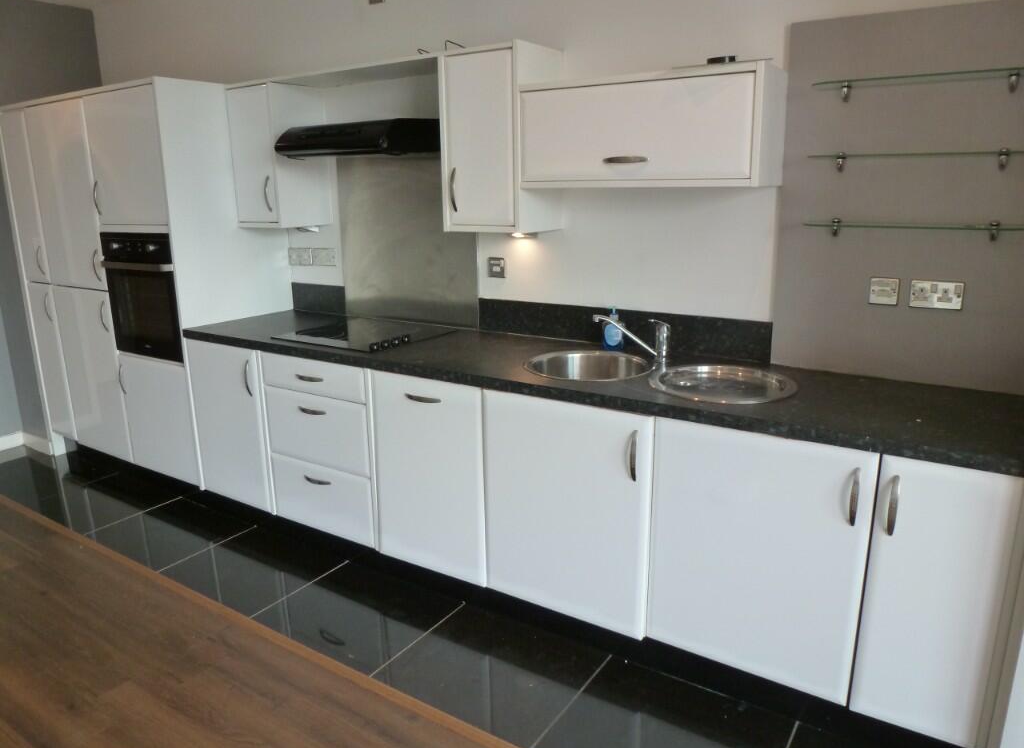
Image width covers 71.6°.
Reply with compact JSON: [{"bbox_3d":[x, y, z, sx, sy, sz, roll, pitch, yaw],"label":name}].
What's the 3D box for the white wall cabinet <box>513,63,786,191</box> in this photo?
[{"bbox_3d":[0.446,-0.786,2.341,0.806,0.335,0.295,8,16,32],"label":"white wall cabinet"}]

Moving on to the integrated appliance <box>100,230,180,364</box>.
[{"bbox_3d":[-1.625,-0.428,3.564,0.592,0.591,0.550,8,17,32],"label":"integrated appliance"}]

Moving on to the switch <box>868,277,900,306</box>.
[{"bbox_3d":[1.169,-0.258,2.206,0.084,0.085,0.012,8,17,32],"label":"switch"}]

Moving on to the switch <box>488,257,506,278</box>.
[{"bbox_3d":[-0.065,-0.448,2.992,0.085,0.085,0.012,8,17,32],"label":"switch"}]

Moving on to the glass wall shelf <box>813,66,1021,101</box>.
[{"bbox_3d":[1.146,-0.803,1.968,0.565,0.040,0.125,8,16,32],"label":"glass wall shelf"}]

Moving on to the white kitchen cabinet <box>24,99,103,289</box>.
[{"bbox_3d":[-2.042,-0.924,3.717,0.570,0.890,0.575,8,16,32],"label":"white kitchen cabinet"}]

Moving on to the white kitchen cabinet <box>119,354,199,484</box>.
[{"bbox_3d":[-1.557,0.153,3.663,0.565,0.575,0.575,8,16,32],"label":"white kitchen cabinet"}]

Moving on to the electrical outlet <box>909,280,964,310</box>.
[{"bbox_3d":[1.294,-0.238,2.128,0.143,0.084,0.012,8,17,32],"label":"electrical outlet"}]

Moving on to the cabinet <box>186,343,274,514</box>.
[{"bbox_3d":[-1.099,0.171,3.365,0.495,0.715,0.575,8,16,32],"label":"cabinet"}]

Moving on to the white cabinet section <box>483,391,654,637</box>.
[{"bbox_3d":[0.312,0.374,2.482,0.593,0.715,0.575,8,16,32],"label":"white cabinet section"}]

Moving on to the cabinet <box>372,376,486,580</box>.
[{"bbox_3d":[-0.147,0.313,2.798,0.499,0.730,0.580,8,17,32],"label":"cabinet"}]

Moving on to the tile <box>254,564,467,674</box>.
[{"bbox_3d":[-0.574,0.888,2.634,0.610,0.010,0.503,8,17,32],"label":"tile"}]

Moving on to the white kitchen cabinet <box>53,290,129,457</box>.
[{"bbox_3d":[-2.112,-0.069,4.015,0.606,0.921,0.580,8,17,32],"label":"white kitchen cabinet"}]

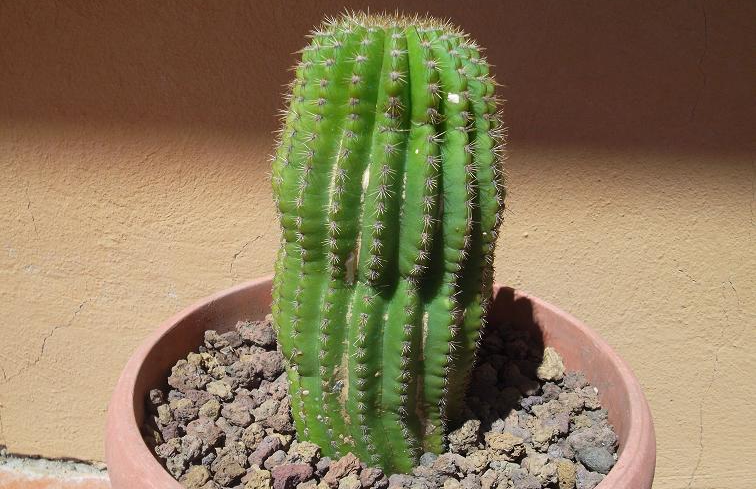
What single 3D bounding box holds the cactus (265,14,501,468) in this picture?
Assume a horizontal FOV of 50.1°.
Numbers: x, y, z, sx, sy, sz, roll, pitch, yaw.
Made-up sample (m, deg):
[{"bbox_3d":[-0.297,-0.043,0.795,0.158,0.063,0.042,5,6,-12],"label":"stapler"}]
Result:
[{"bbox_3d":[0.006,-0.003,0.515,0.145,0.271,0.145,2,24,0],"label":"cactus"}]

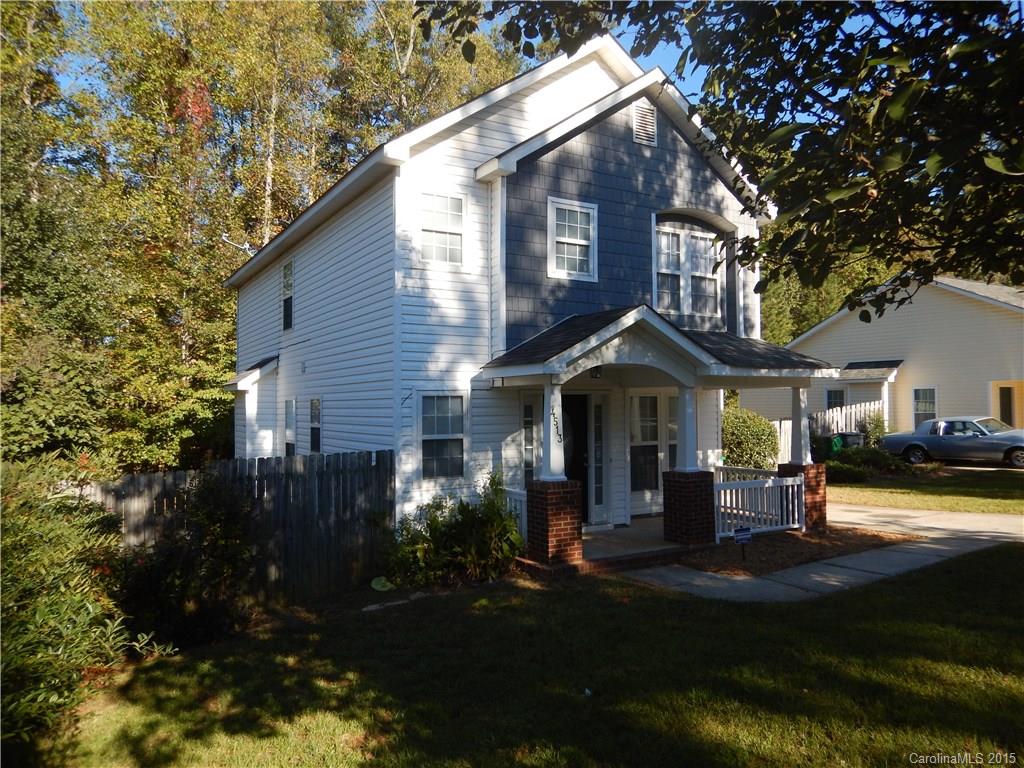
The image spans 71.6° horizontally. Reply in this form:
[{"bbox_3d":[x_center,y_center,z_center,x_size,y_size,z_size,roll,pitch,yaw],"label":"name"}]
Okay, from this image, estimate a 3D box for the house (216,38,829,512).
[{"bbox_3d":[-1.150,-1.363,15.718,7.560,8.150,13.100,1,-2,-32],"label":"house"}]

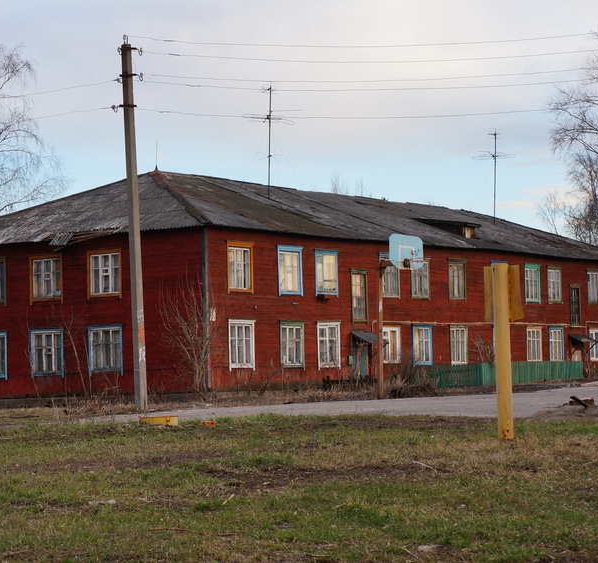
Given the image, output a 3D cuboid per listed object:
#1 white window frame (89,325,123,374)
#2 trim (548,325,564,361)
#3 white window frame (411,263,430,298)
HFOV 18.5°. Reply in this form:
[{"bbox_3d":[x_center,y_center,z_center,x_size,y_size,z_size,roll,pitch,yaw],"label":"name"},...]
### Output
[{"bbox_3d":[-6.802,2.436,64.561,1.540,1.770,0.130,-4,-3,33],"label":"white window frame"},{"bbox_3d":[12.010,2.914,85.554,0.140,1.620,1.548,-4,-4,33],"label":"trim"},{"bbox_3d":[4.929,-0.133,73.873,0.130,1.750,1.570,-4,-3,33],"label":"white window frame"}]

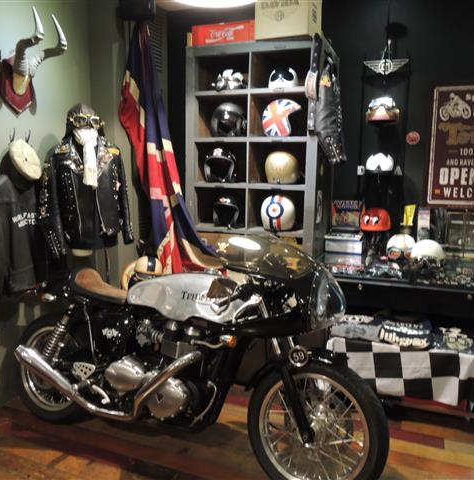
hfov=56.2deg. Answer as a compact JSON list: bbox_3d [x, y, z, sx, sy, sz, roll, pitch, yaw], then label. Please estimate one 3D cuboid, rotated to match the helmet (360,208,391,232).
[{"bbox_3d":[1.021,-0.147,3.270,0.215,0.165,0.250,8,11,38],"label":"helmet"}]

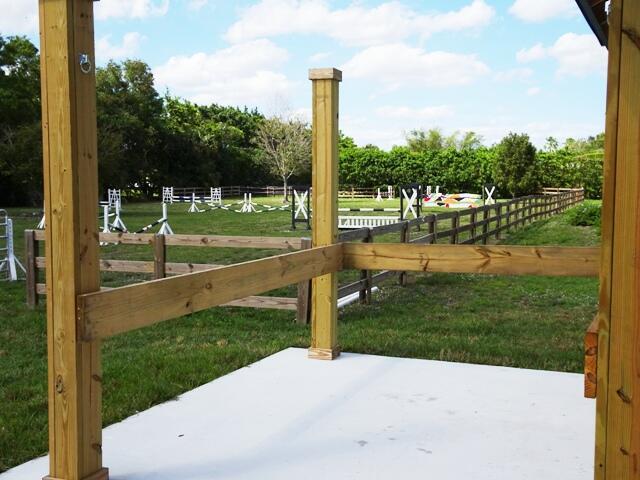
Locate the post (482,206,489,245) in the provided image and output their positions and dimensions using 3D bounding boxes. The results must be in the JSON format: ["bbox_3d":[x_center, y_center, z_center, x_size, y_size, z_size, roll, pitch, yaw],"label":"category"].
[{"bbox_3d":[4.518,-0.383,20.193,0.140,1.090,0.140,2,5,22],"label":"post"}]

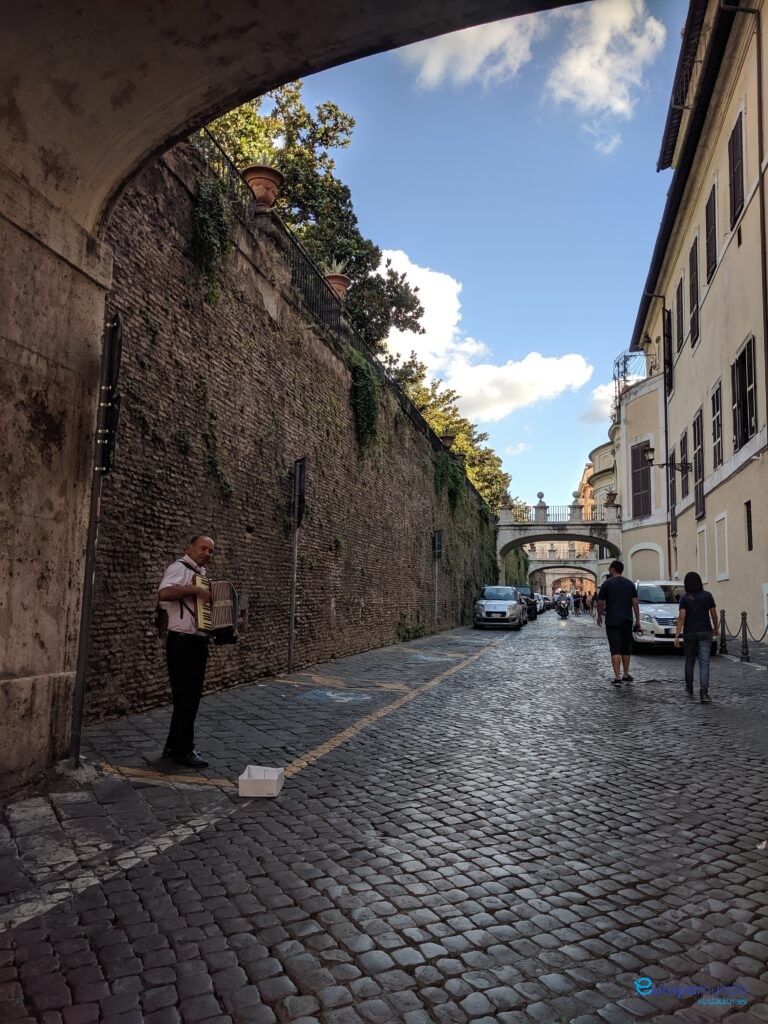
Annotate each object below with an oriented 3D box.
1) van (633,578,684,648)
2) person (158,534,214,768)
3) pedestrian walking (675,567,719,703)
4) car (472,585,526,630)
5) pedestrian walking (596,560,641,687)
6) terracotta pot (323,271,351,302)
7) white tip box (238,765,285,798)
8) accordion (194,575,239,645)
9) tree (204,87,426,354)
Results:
[{"bbox_3d":[6.802,2.534,18.688,1.840,1.690,4.450,0,-6,13],"label":"van"},{"bbox_3d":[-1.441,1.012,5.771,0.460,1.670,0.520,-2,-7,25],"label":"person"},{"bbox_3d":[4.032,1.591,9.950,0.560,1.600,0.450,0,-6,13],"label":"pedestrian walking"},{"bbox_3d":[4.616,3.689,29.702,1.730,1.630,4.080,0,-6,16],"label":"car"},{"bbox_3d":[3.477,1.636,11.409,0.620,1.770,0.400,0,-6,13],"label":"pedestrian walking"},{"bbox_3d":[-0.981,-4.578,15.970,0.640,0.570,0.640,1,-6,0],"label":"terracotta pot"},{"bbox_3d":[-0.765,1.701,4.845,0.231,0.110,0.298,1,-6,0],"label":"white tip box"},{"bbox_3d":[-1.202,0.700,5.520,0.210,0.480,0.360,-3,-8,37],"label":"accordion"},{"bbox_3d":[-1.958,-7.685,21.758,6.300,10.000,6.300,0,-6,13],"label":"tree"}]

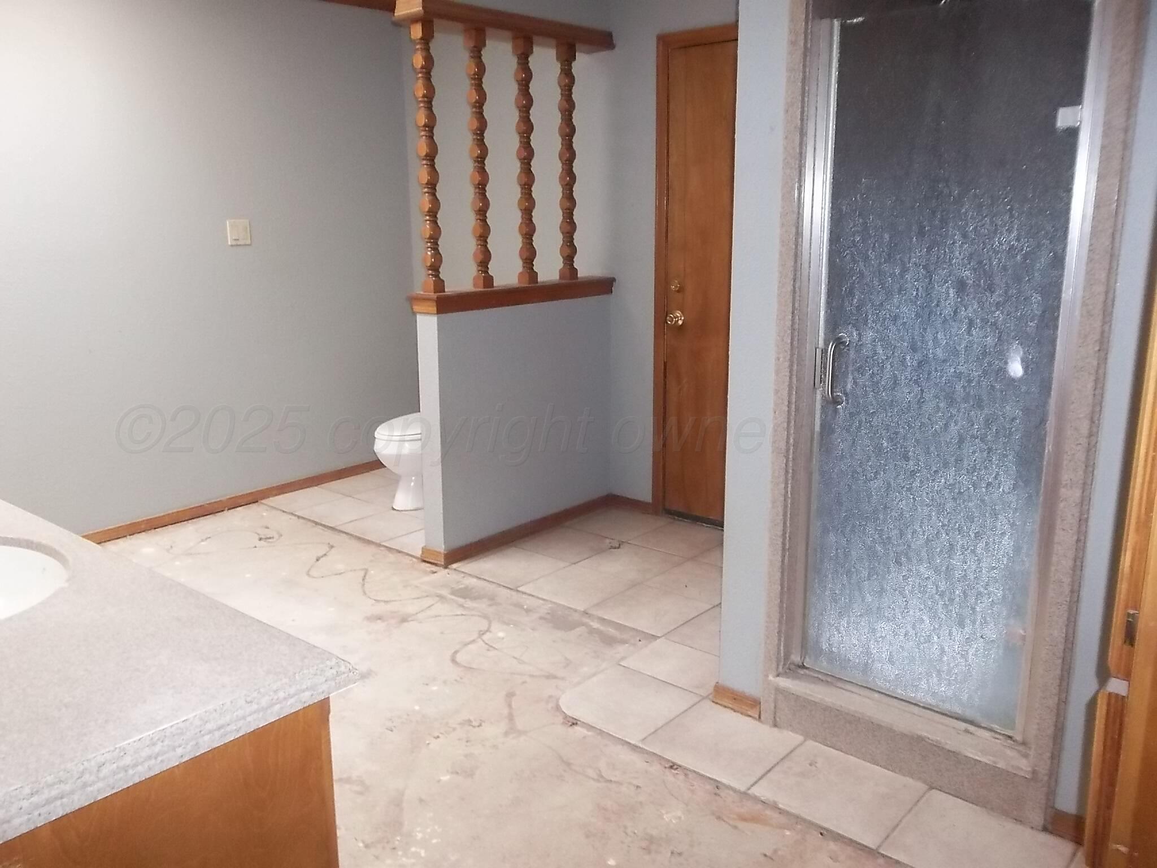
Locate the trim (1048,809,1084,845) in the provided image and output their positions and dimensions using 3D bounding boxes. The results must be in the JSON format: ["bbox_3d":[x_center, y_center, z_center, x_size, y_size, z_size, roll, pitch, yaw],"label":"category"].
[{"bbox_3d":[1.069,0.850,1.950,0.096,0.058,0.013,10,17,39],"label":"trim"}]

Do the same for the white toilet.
[{"bbox_3d":[-0.695,-0.040,4.497,0.440,0.740,0.730,11,17,40],"label":"white toilet"}]

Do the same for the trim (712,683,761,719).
[{"bbox_3d":[0.436,0.734,2.481,0.156,0.058,0.013,10,17,39],"label":"trim"}]

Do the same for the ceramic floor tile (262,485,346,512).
[{"bbox_3d":[-1.355,0.329,4.475,0.280,0.010,0.325,10,17,39],"label":"ceramic floor tile"}]

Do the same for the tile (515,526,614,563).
[{"bbox_3d":[-0.043,0.470,3.814,0.328,0.010,0.328,10,17,39],"label":"tile"}]

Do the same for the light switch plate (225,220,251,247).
[{"bbox_3d":[-1.567,-0.931,4.173,0.008,0.115,0.115,10,17,39],"label":"light switch plate"}]

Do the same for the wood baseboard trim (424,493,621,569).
[{"bbox_3d":[-0.231,0.404,4.056,0.144,0.066,1.046,11,18,41],"label":"wood baseboard trim"}]

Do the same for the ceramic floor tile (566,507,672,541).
[{"bbox_3d":[0.187,0.420,4.134,0.335,0.010,0.335,11,17,40],"label":"ceramic floor tile"}]

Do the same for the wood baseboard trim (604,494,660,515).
[{"bbox_3d":[0.274,0.338,4.317,0.245,0.066,0.016,11,17,40],"label":"wood baseboard trim"}]

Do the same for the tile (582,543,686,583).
[{"bbox_3d":[0.221,0.526,3.676,0.322,0.010,0.322,11,17,40],"label":"tile"}]

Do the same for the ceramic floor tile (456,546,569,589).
[{"bbox_3d":[-0.260,0.529,3.562,0.326,0.010,0.328,10,17,39],"label":"ceramic floor tile"}]

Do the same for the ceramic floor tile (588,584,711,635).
[{"bbox_3d":[0.254,0.630,3.226,0.322,0.010,0.322,11,17,40],"label":"ceramic floor tile"}]

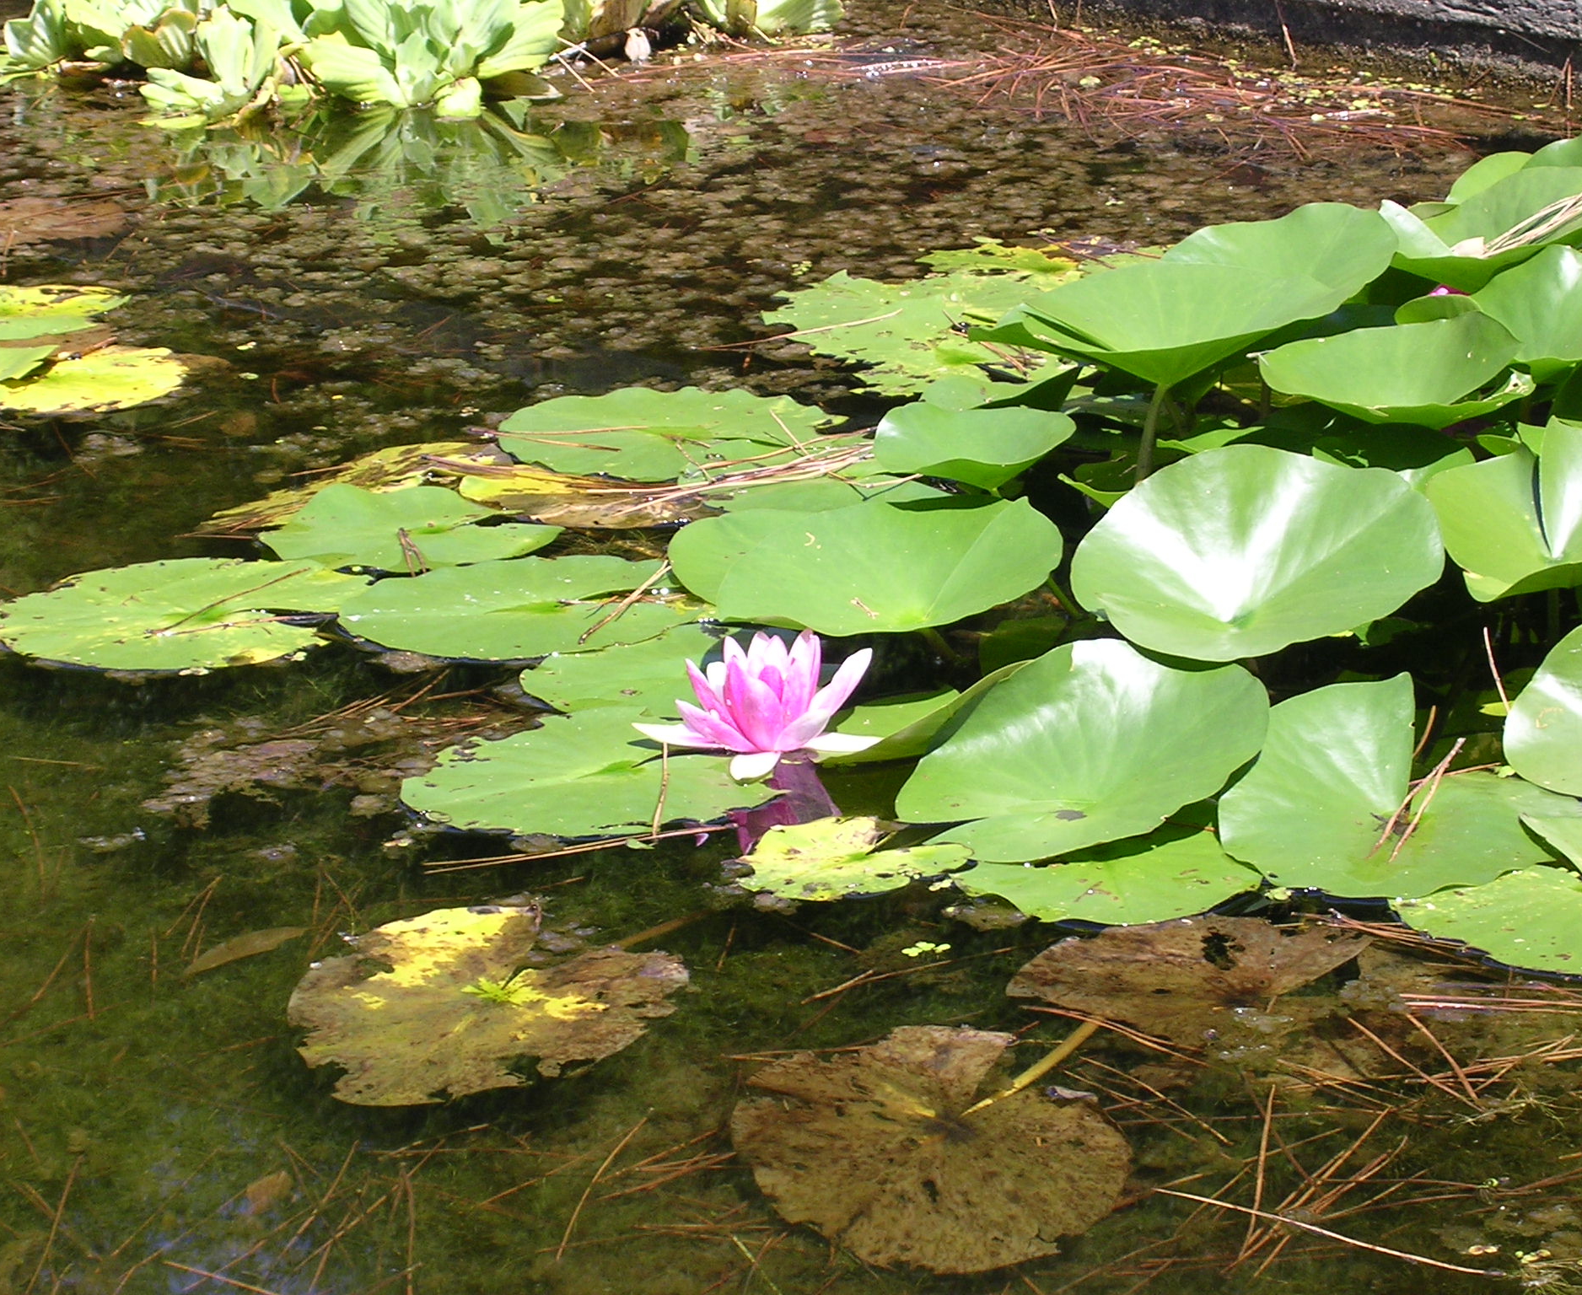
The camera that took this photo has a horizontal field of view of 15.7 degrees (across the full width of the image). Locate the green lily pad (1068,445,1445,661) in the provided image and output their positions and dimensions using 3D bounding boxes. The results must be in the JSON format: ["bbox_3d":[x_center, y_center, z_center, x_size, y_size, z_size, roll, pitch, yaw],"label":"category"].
[{"bbox_3d":[0.272,-0.032,3.348,0.217,0.060,0.205,0,35,0],"label":"green lily pad"}]

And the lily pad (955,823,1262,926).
[{"bbox_3d":[0.175,0.119,3.145,0.168,0.017,0.158,0,18,0],"label":"lily pad"}]

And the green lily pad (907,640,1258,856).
[{"bbox_3d":[0.161,0.075,3.173,0.206,0.060,0.200,0,38,0],"label":"green lily pad"}]

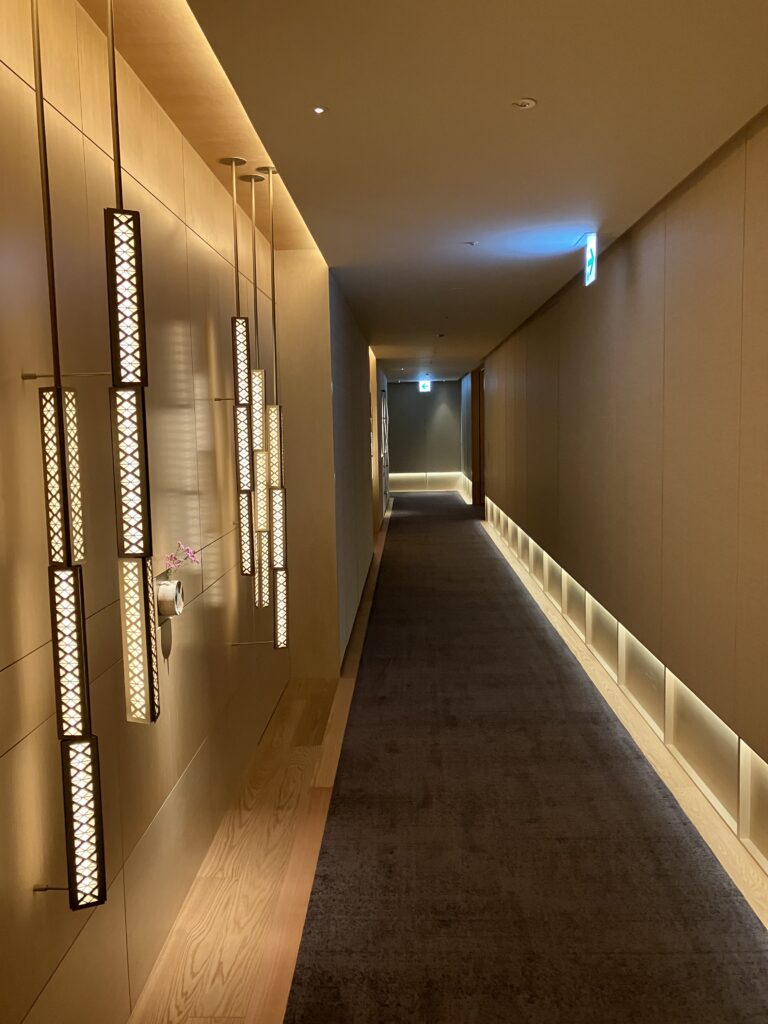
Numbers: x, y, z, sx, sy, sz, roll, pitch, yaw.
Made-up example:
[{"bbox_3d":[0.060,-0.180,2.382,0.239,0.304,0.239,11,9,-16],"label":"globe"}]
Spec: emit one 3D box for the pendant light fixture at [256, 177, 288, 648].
[{"bbox_3d":[-0.432,-0.386,3.326,0.100,1.899,0.100,-1,6,2],"label":"pendant light fixture"}]

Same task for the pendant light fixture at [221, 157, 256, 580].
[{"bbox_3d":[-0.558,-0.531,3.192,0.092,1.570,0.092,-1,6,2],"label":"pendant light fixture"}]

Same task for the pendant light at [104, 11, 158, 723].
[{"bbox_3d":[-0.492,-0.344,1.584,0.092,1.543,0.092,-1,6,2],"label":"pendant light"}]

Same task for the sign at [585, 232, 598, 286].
[{"bbox_3d":[1.031,-1.253,4.131,0.030,0.225,0.207,-1,6,2],"label":"sign"}]

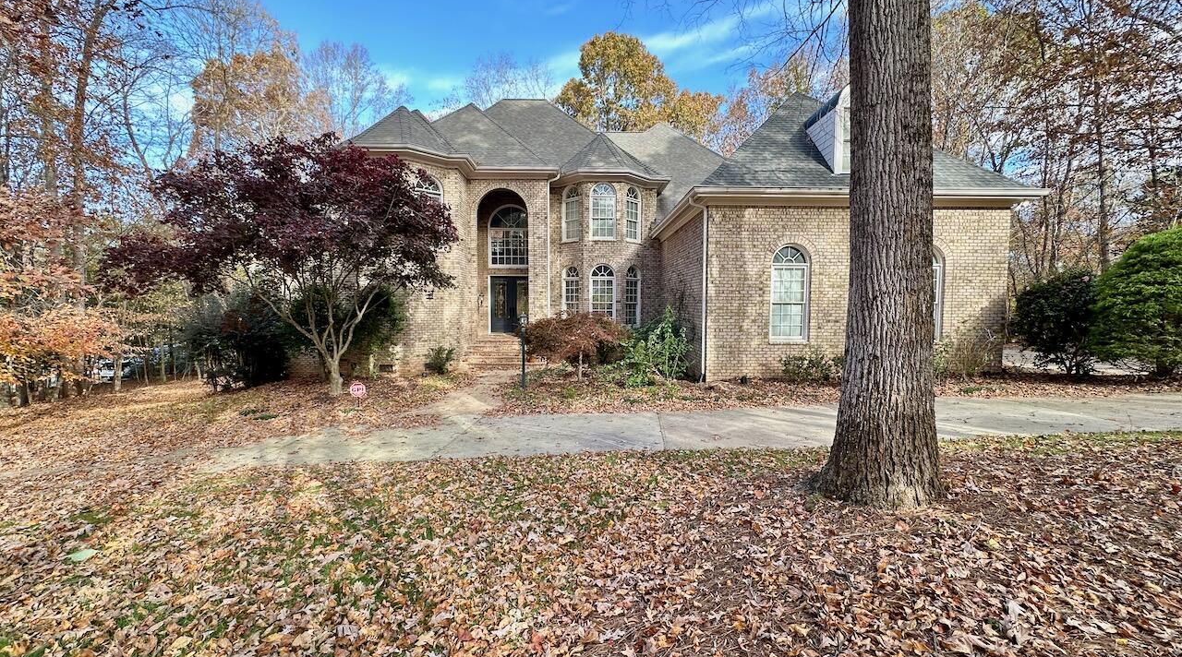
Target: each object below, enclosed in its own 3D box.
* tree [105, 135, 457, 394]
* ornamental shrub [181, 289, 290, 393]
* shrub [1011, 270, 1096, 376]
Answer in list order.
[{"bbox_3d":[-6.876,-1.479,11.526,7.200,6.200,6.400,0,3,0],"label":"tree"},{"bbox_3d":[-10.159,0.350,13.720,2.700,2.850,2.500,0,3,0],"label":"ornamental shrub"},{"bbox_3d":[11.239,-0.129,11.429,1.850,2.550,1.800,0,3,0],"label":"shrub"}]

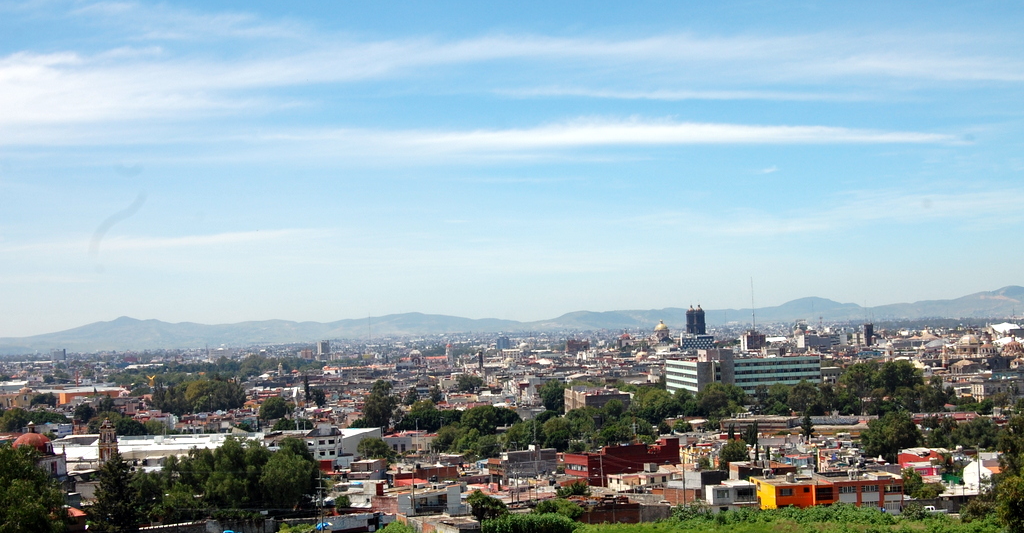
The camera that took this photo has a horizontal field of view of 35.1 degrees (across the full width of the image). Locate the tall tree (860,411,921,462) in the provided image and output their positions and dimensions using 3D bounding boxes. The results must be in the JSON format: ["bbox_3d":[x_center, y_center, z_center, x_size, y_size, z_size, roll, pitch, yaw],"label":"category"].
[{"bbox_3d":[114.640,52.330,490.000,18.300,17.500,17.300,-2,-2,0],"label":"tall tree"}]

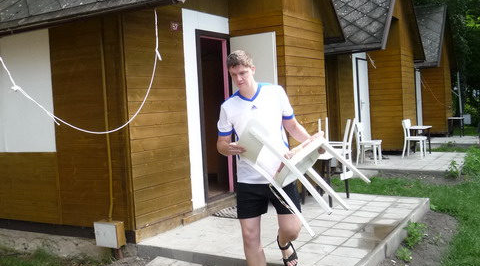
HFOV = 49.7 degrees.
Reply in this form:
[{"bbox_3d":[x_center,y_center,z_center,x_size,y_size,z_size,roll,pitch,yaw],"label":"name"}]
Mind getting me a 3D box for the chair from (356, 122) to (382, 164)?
[{"bbox_3d":[2.635,0.210,10.600,0.460,0.840,0.420,-2,3,27],"label":"chair"}]

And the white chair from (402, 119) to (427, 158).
[{"bbox_3d":[3.790,0.115,11.250,0.450,0.830,0.410,-1,4,35],"label":"white chair"}]

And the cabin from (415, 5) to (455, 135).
[{"bbox_3d":[4.576,-1.913,18.394,5.400,4.381,3.863,-1,4,31],"label":"cabin"}]

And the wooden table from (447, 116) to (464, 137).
[{"bbox_3d":[7.200,-0.195,17.250,0.460,0.640,0.580,-1,4,31],"label":"wooden table"}]

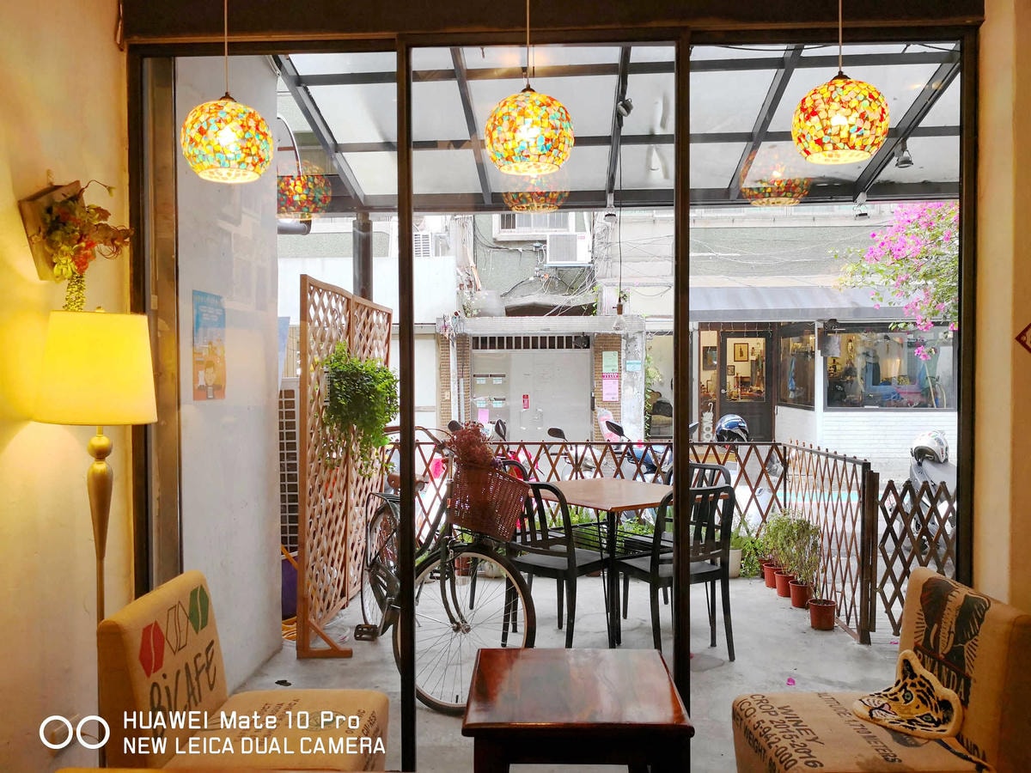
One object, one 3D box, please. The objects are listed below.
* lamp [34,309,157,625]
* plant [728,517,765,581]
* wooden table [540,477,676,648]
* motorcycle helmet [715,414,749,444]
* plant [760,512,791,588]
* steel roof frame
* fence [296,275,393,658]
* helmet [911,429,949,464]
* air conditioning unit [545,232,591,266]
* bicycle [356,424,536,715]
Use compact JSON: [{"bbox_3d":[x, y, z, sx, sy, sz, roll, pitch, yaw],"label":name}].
[{"bbox_3d":[-1.216,0.573,2.350,0.360,1.585,0.360,0,1,-6],"label":"lamp"},{"bbox_3d":[1.526,1.071,5.400,0.260,0.430,0.250,0,1,5],"label":"plant"},{"bbox_3d":[0.530,0.944,4.310,0.800,0.740,0.800,-1,2,-37],"label":"wooden table"},{"bbox_3d":[1.726,0.343,6.400,0.250,0.250,0.280,1,1,30],"label":"motorcycle helmet"},{"bbox_3d":[1.675,1.050,5.200,0.220,0.480,0.220,0,1,5],"label":"plant"},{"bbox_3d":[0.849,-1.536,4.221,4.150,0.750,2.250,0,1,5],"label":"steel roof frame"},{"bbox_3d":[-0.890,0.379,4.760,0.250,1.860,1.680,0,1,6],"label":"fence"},{"bbox_3d":[3.096,0.432,6.000,0.250,0.250,0.290,1,2,35],"label":"helmet"},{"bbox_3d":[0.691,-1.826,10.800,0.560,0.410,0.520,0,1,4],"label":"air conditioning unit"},{"bbox_3d":[-0.480,0.768,3.830,0.580,1.120,1.750,-1,1,-30],"label":"bicycle"}]

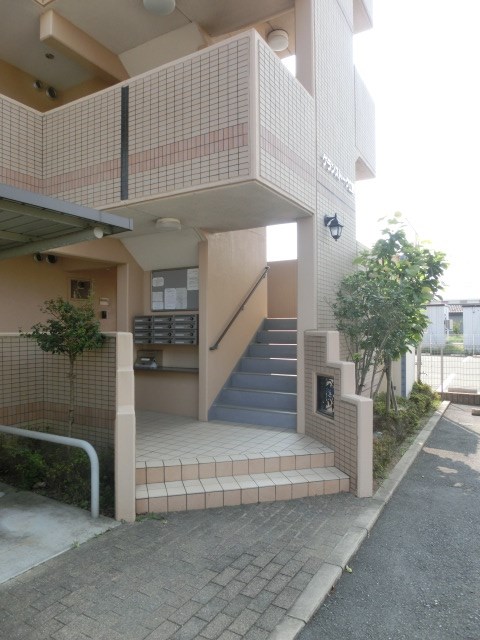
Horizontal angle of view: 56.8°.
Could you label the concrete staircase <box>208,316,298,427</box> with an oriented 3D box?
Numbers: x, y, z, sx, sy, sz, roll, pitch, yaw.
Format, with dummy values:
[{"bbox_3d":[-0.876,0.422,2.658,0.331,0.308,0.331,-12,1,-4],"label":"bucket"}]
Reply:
[{"bbox_3d":[0.589,0.638,6.152,1.260,1.335,1.580,-1,-1,31],"label":"concrete staircase"}]

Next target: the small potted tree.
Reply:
[{"bbox_3d":[-1.776,0.563,4.493,0.800,1.600,0.780,0,-1,0],"label":"small potted tree"}]

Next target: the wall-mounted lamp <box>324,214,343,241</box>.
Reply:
[{"bbox_3d":[1.090,-1.078,5.138,0.215,0.330,0.180,-1,-1,31],"label":"wall-mounted lamp"}]

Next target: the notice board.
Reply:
[{"bbox_3d":[-0.923,-0.429,6.287,0.900,0.610,0.030,-1,-1,31],"label":"notice board"}]

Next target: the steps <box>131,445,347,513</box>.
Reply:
[{"bbox_3d":[0.026,1.422,3.980,1.870,0.290,0.430,0,-1,-14],"label":"steps"}]

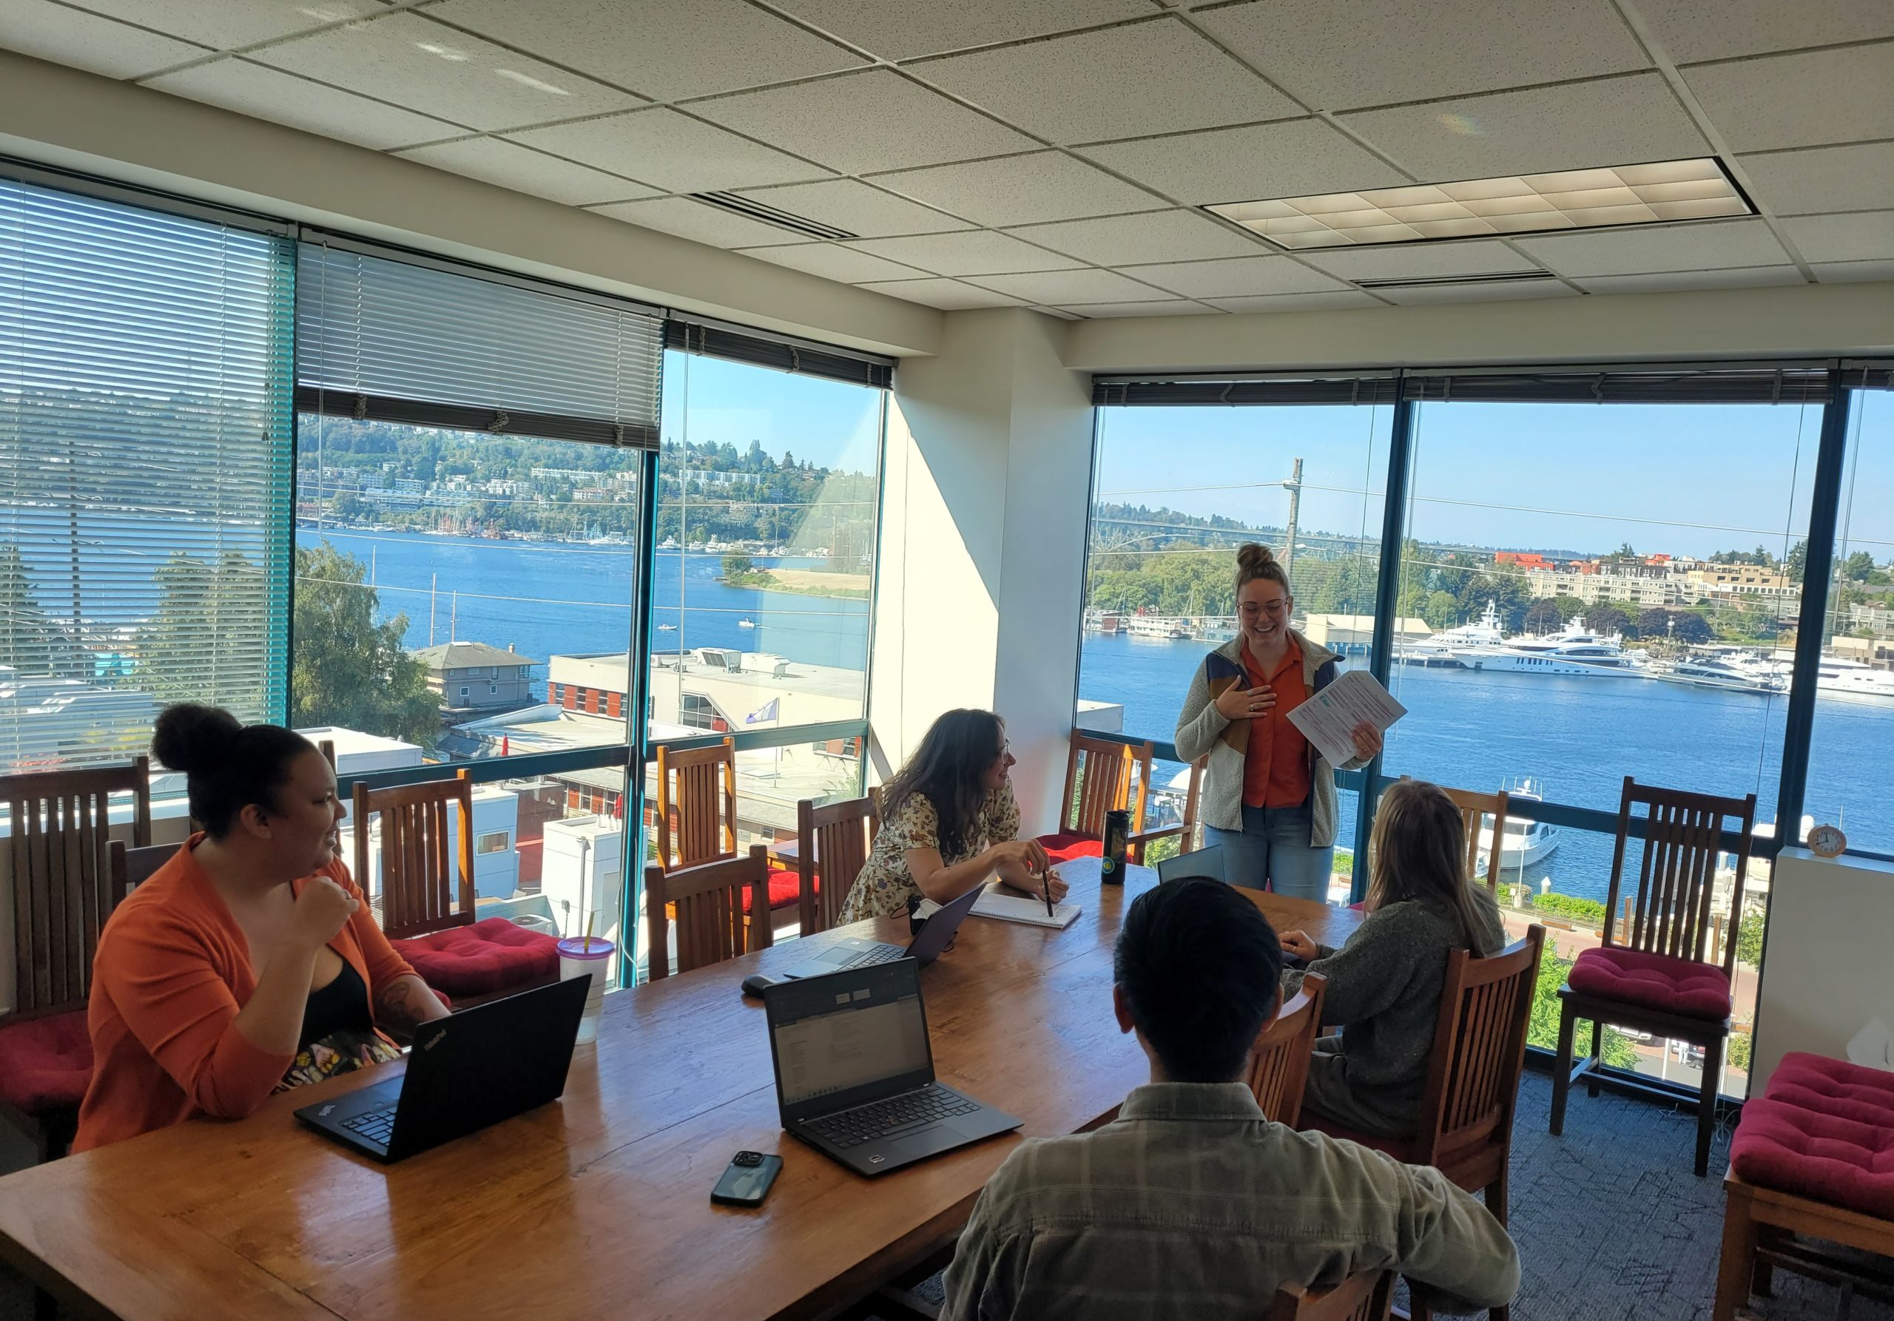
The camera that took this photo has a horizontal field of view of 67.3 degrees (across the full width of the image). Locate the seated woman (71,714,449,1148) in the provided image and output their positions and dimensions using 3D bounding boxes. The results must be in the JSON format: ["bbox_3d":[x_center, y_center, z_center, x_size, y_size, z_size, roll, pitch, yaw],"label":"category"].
[{"bbox_3d":[-1.142,0.738,2.444,0.690,1.330,0.570,7,6,36],"label":"seated woman"}]

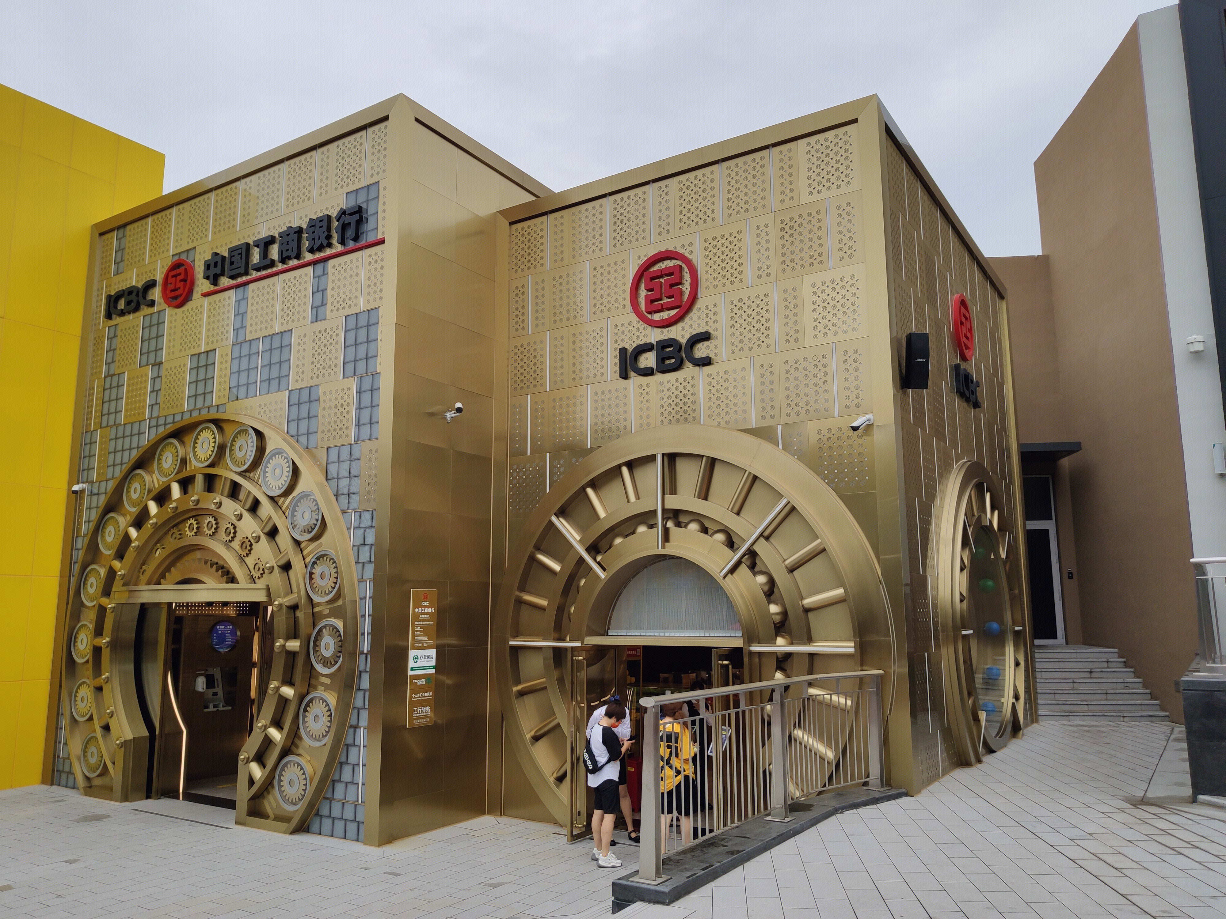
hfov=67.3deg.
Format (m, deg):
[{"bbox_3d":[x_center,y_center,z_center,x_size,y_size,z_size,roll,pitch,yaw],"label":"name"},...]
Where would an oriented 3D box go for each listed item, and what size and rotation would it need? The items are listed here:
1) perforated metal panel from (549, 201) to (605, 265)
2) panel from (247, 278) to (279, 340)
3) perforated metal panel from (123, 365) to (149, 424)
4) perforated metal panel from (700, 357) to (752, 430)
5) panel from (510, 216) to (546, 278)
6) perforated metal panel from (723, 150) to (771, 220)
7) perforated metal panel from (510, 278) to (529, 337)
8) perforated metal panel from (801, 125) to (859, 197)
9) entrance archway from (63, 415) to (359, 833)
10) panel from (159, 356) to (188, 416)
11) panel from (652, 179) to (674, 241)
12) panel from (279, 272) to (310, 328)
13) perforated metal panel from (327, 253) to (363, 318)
[{"bbox_3d":[-0.475,-3.024,12.308,0.932,0.809,0.040,-6,-11,33],"label":"perforated metal panel"},{"bbox_3d":[-4.733,-2.039,12.498,0.639,0.788,0.052,-6,-10,33],"label":"panel"},{"bbox_3d":[-7.026,-0.956,13.614,0.611,0.794,0.050,-6,-11,32],"label":"perforated metal panel"},{"bbox_3d":[1.328,-0.727,10.579,0.624,0.814,0.052,-6,-10,33],"label":"perforated metal panel"},{"bbox_3d":[-1.103,-2.816,12.237,0.629,0.784,0.050,-6,-10,33],"label":"panel"},{"bbox_3d":[1.530,-3.109,10.511,0.607,0.778,0.040,-6,-11,33],"label":"perforated metal panel"},{"bbox_3d":[-1.224,-2.016,12.160,0.307,0.786,0.050,-6,-11,32],"label":"perforated metal panel"},{"bbox_3d":[2.410,-3.262,10.228,0.700,0.757,0.052,-6,-10,33],"label":"perforated metal panel"},{"bbox_3d":[-5.312,1.944,12.033,5.955,5.023,0.466,-6,-11,32],"label":"entrance archway"},{"bbox_3d":[-6.264,-1.035,13.197,0.635,0.780,0.050,-6,-10,33],"label":"panel"},{"bbox_3d":[0.620,-3.002,11.099,0.298,0.767,0.040,-6,-11,33],"label":"panel"},{"bbox_3d":[-4.171,-2.099,12.138,0.632,0.788,0.052,-6,-10,33],"label":"panel"},{"bbox_3d":[-3.431,-2.240,11.769,0.640,0.808,0.040,-6,-11,33],"label":"perforated metal panel"}]

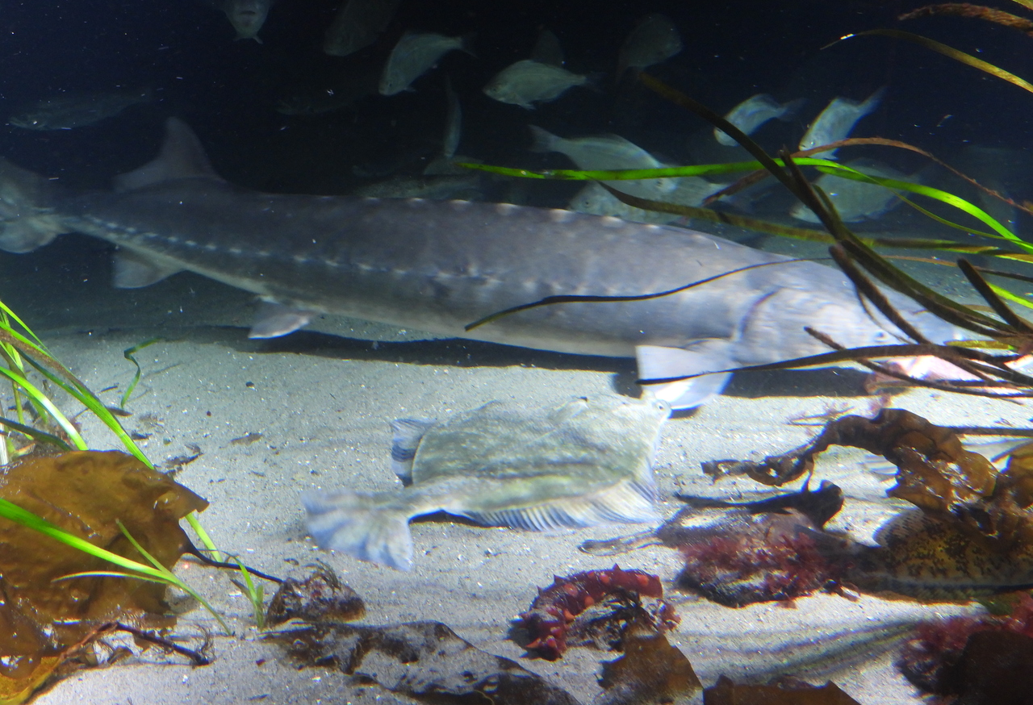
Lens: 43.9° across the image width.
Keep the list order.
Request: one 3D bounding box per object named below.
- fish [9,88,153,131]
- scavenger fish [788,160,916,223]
[{"bbox_3d":[-1.088,-0.607,3.200,0.350,0.080,0.055,-9,14,-4],"label":"fish"},{"bbox_3d":[0.743,-0.356,2.850,0.265,0.120,0.050,-14,13,1],"label":"scavenger fish"}]

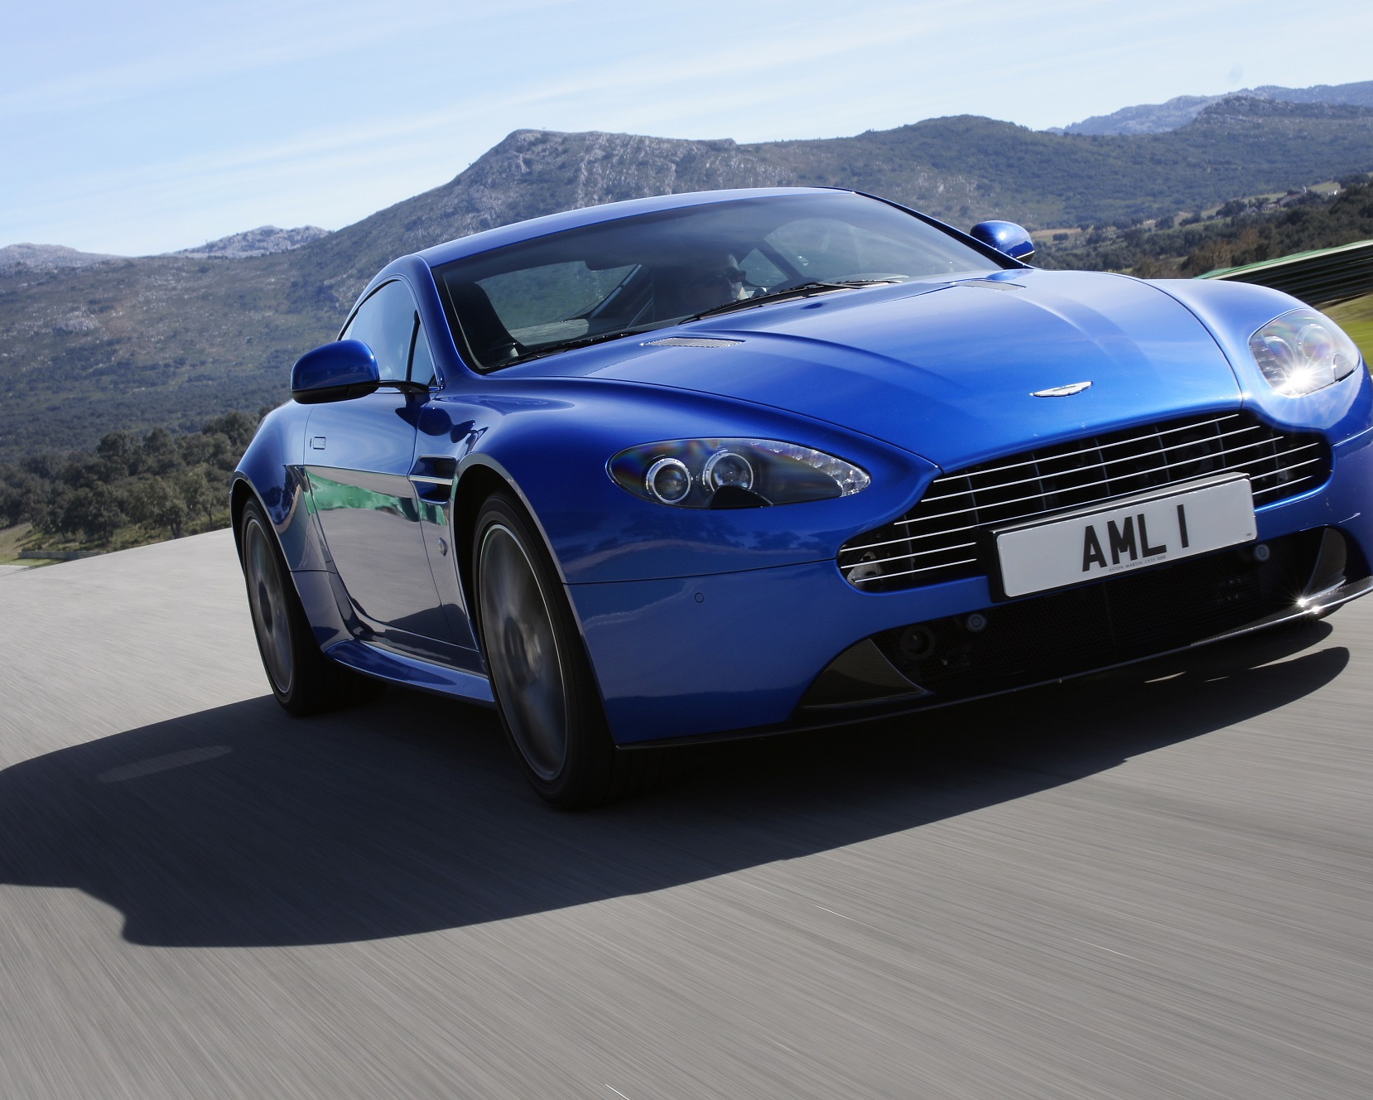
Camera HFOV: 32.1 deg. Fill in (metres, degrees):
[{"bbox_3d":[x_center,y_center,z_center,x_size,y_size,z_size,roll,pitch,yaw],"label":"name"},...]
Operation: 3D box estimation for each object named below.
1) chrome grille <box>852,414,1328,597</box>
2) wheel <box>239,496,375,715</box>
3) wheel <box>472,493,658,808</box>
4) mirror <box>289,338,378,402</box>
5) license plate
[{"bbox_3d":[0.737,-0.106,4.278,1.020,0.205,0.150,-12,5,-20],"label":"chrome grille"},{"bbox_3d":[-1.118,0.146,7.149,0.275,0.675,0.675,-12,5,-20],"label":"wheel"},{"bbox_3d":[-0.214,0.183,4.712,0.245,0.670,0.670,-12,5,-20],"label":"wheel"},{"bbox_3d":[-0.829,-0.419,5.638,0.210,0.145,0.130,-12,5,-20],"label":"mirror"},{"bbox_3d":[0.782,-0.023,4.208,0.520,0.115,0.020,-12,6,-20],"label":"license plate"}]

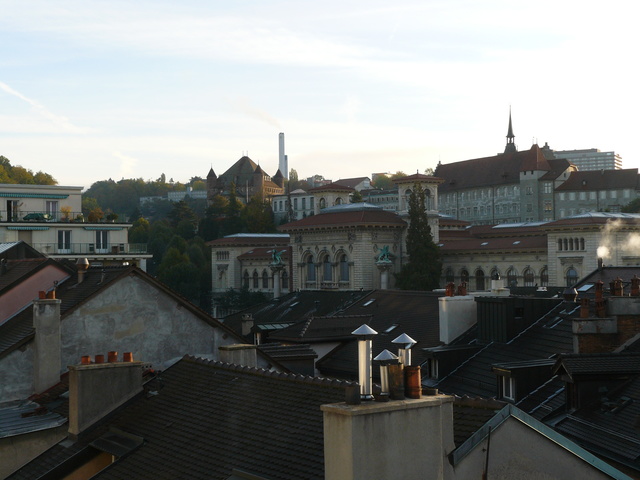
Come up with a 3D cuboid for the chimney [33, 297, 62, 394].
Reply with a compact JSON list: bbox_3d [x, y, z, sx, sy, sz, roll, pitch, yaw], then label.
[{"bbox_3d":[-10.790,4.217,41.000,0.980,3.800,0.500,0,-2,-29],"label":"chimney"}]

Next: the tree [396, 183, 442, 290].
[{"bbox_3d":[20.263,1.131,213.000,9.800,26.000,9.800,-1,-2,0],"label":"tree"}]

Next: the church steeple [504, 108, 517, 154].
[{"bbox_3d":[64.395,-36.677,350.000,3.400,15.600,3.400,-2,-2,27],"label":"church steeple"}]

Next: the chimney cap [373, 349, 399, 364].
[{"bbox_3d":[1.107,1.961,17.500,0.430,0.230,0.430,-1,-2,0],"label":"chimney cap"}]

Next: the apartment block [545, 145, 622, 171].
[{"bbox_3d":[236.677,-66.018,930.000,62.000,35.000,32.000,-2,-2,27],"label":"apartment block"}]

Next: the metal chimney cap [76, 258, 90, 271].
[{"bbox_3d":[-10.745,1.099,47.000,0.600,0.520,0.600,-1,-2,0],"label":"metal chimney cap"}]

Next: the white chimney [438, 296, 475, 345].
[{"bbox_3d":[6.413,3.600,46.600,1.800,2.050,0.780,0,-2,-22],"label":"white chimney"}]

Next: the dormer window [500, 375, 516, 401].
[{"bbox_3d":[6.903,5.421,38.000,0.200,0.950,0.950,0,-2,-15],"label":"dormer window"}]

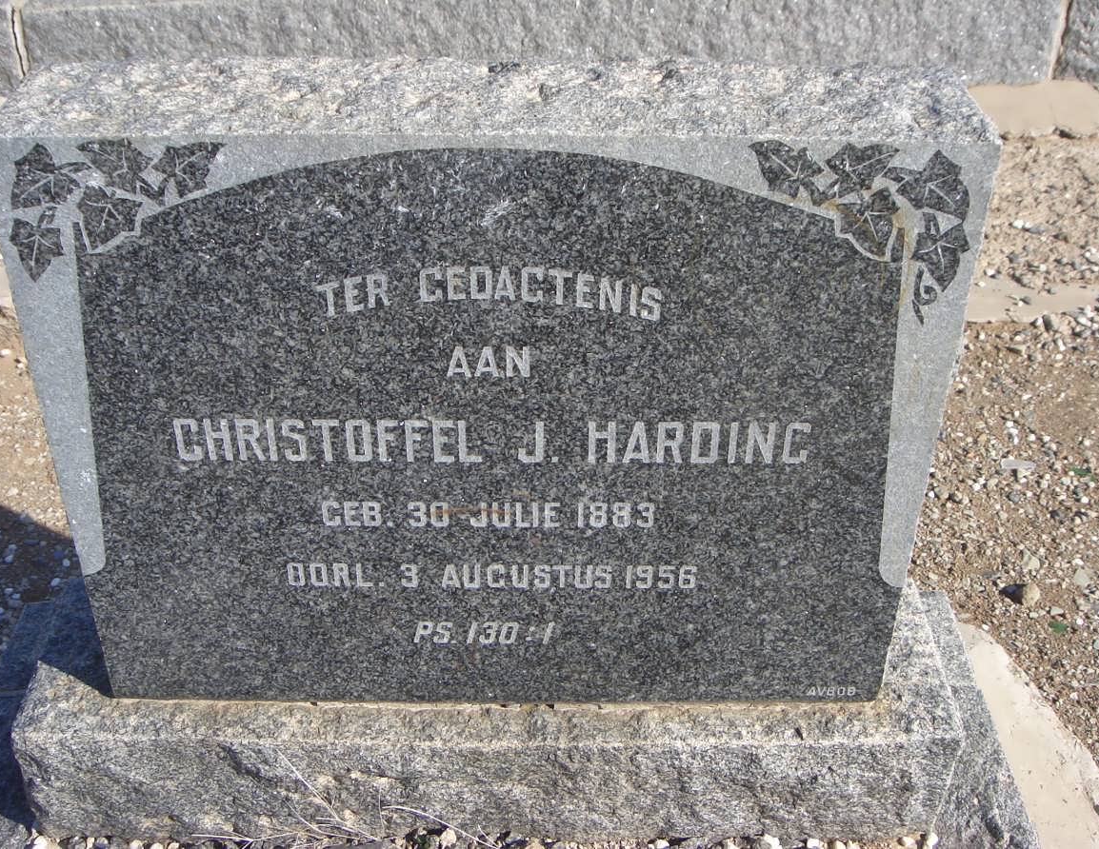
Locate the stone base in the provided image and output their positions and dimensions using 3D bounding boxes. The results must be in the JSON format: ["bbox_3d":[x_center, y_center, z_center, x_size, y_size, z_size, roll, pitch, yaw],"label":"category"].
[{"bbox_3d":[-0.045,0.307,1.396,0.965,0.176,0.218,0,38,-1],"label":"stone base"}]

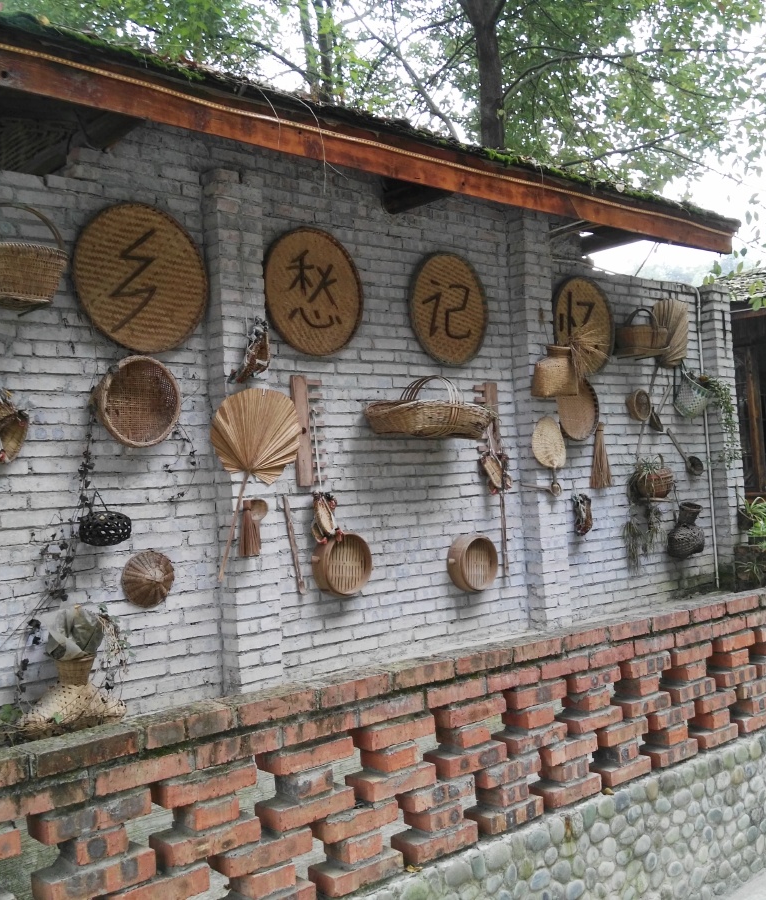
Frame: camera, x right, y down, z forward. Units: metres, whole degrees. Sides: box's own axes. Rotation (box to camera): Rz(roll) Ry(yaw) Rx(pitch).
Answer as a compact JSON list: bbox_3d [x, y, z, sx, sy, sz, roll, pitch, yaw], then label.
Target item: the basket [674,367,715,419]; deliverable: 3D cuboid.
[{"bbox_3d":[2.170,-0.407,6.760,0.280,0.320,0.260,-2,20,-41],"label":"basket"}]

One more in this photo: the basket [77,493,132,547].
[{"bbox_3d":[-1.127,0.287,3.949,0.210,0.205,0.210,-2,-2,-41],"label":"basket"}]

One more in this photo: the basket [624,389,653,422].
[{"bbox_3d":[1.676,-0.292,6.399,0.200,0.200,0.100,-2,-2,-40],"label":"basket"}]

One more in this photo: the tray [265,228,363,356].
[{"bbox_3d":[-0.322,-0.776,4.764,0.590,0.620,0.060,-2,1,-40],"label":"tray"}]

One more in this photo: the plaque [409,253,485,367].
[{"bbox_3d":[0.378,-0.776,5.354,0.585,0.620,0.060,-2,1,-40],"label":"plaque"}]

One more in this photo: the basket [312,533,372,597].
[{"bbox_3d":[-0.201,0.564,4.771,0.300,0.300,0.105,-1,-2,-43],"label":"basket"}]

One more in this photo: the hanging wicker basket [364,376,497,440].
[{"bbox_3d":[0.231,-0.226,4.997,0.700,0.309,0.400,-2,-2,-41],"label":"hanging wicker basket"}]

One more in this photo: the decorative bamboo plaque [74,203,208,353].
[{"bbox_3d":[-1.048,-0.745,4.202,0.645,0.645,0.050,-2,-2,-41],"label":"decorative bamboo plaque"}]

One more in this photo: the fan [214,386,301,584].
[{"bbox_3d":[-0.584,0.152,4.330,0.465,0.875,0.050,11,-10,-39],"label":"fan"}]

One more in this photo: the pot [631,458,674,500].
[{"bbox_3d":[1.767,0.172,6.322,0.250,0.270,0.240,-3,-2,0],"label":"pot"}]

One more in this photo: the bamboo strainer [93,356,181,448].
[{"bbox_3d":[-1.052,-0.197,4.096,0.145,0.385,0.385,-3,-1,41],"label":"bamboo strainer"}]

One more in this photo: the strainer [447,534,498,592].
[{"bbox_3d":[0.493,0.635,5.312,0.295,0.300,0.130,-2,3,-40],"label":"strainer"}]

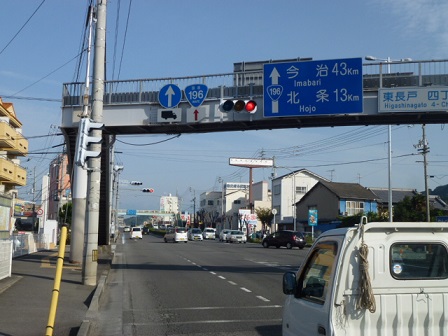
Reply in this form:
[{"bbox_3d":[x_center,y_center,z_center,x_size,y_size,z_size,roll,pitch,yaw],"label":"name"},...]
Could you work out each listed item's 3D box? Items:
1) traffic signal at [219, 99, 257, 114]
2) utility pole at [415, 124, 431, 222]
[{"bbox_3d":[0.442,-1.970,17.000,1.200,0.440,0.400,2,-7,-12],"label":"traffic signal"},{"bbox_3d":[18.281,1.233,48.500,1.300,12.200,1.000,2,-7,-12],"label":"utility pole"}]

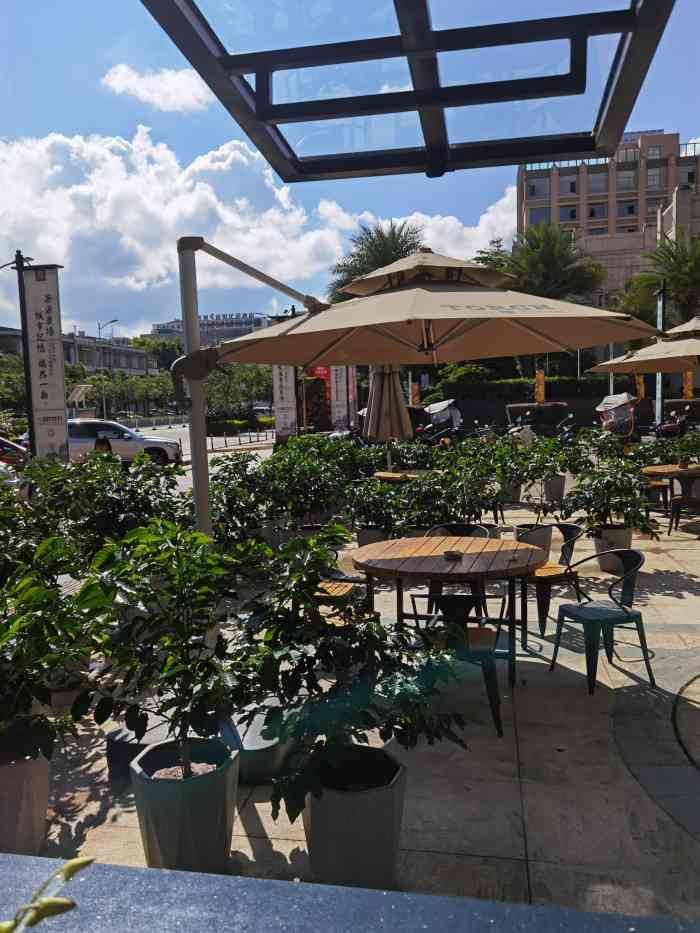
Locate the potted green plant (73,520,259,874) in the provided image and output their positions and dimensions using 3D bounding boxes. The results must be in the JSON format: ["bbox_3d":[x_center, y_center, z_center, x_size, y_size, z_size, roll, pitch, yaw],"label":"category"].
[{"bbox_3d":[-0.676,0.878,2.749,0.700,1.330,0.680,-2,4,0],"label":"potted green plant"}]

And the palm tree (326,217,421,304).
[{"bbox_3d":[1.405,-6.372,34.623,5.200,10.522,5.200,-1,4,0],"label":"palm tree"}]

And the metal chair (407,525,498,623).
[{"bbox_3d":[0.955,0.868,6.261,0.540,0.760,0.520,-1,4,13],"label":"metal chair"}]

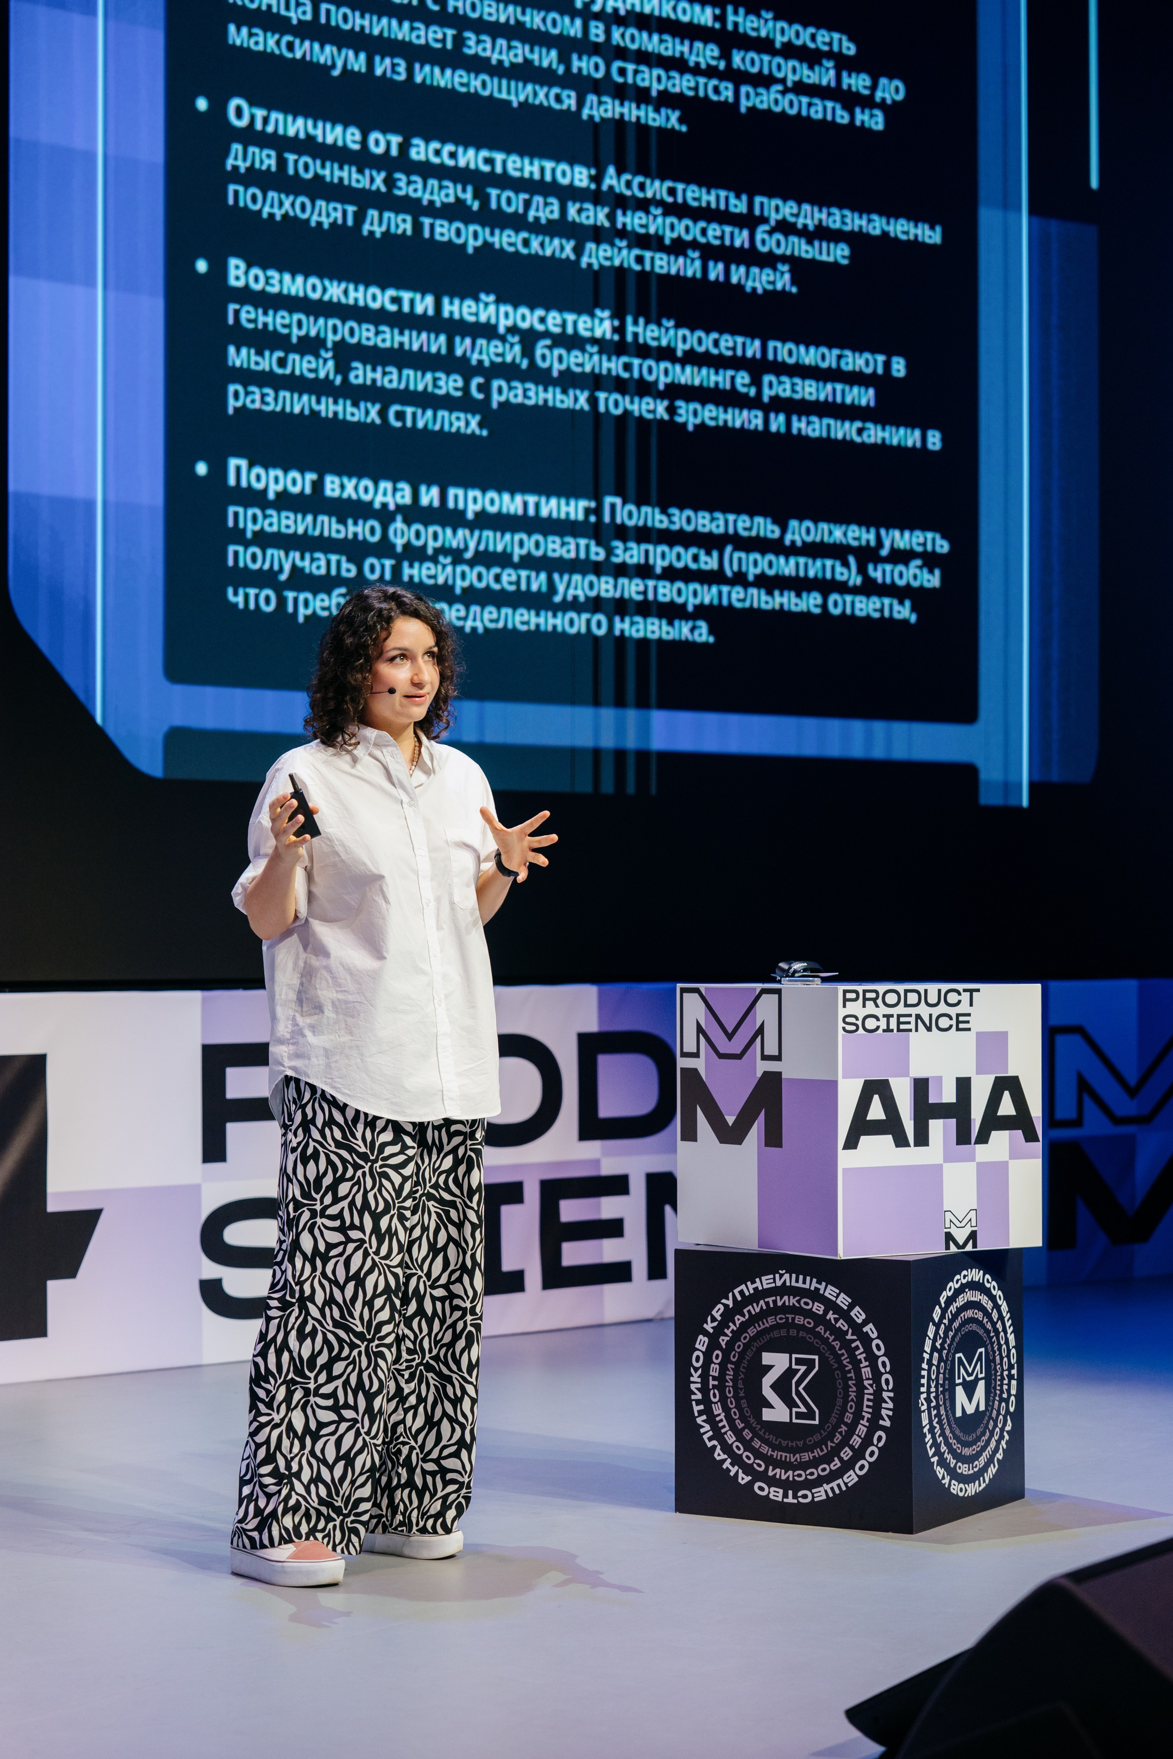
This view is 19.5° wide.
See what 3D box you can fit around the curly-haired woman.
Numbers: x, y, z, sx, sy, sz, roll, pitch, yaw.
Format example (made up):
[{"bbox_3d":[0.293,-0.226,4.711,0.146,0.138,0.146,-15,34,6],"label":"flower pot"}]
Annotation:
[{"bbox_3d":[-0.350,0.342,5.965,0.600,1.700,0.420,1,-2,-43],"label":"curly-haired woman"}]

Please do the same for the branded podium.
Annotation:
[{"bbox_3d":[0.520,0.706,6.608,0.590,1.000,0.580,1,-2,-44],"label":"branded podium"}]

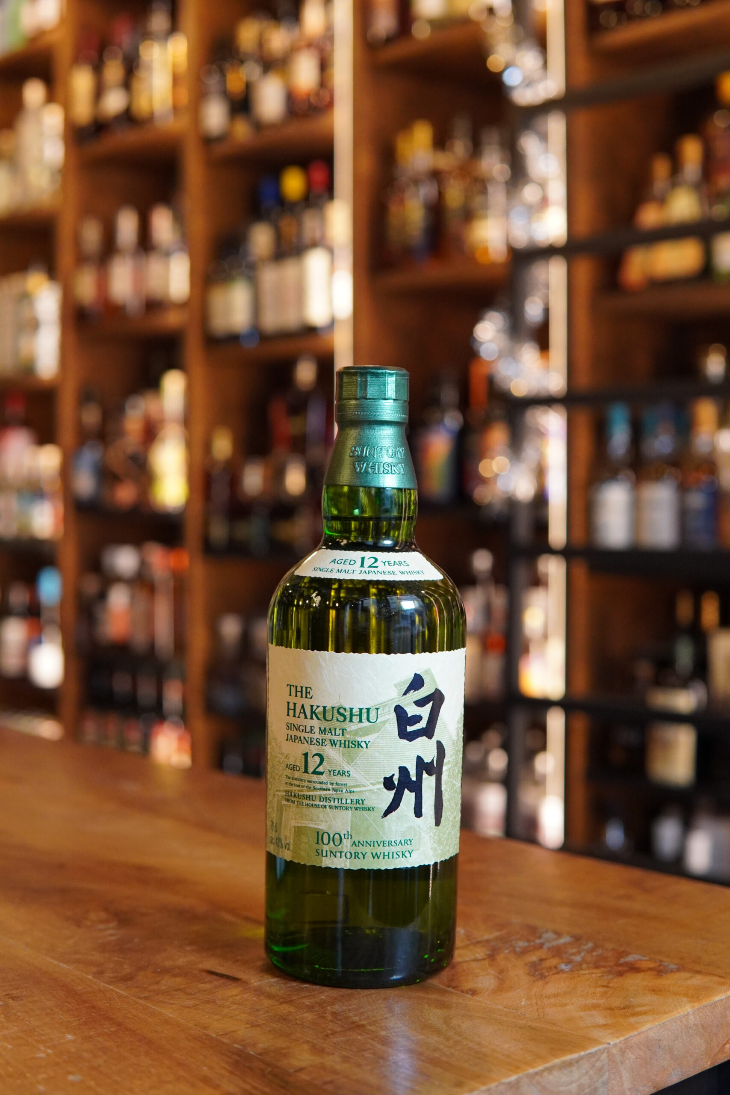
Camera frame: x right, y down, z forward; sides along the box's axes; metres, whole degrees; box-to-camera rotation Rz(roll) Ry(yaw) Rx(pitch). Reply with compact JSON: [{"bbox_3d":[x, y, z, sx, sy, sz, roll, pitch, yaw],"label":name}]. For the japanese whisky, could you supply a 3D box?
[{"bbox_3d":[0.001,0.052,0.595,0.086,0.258,0.086,1,2,0],"label":"japanese whisky"}]

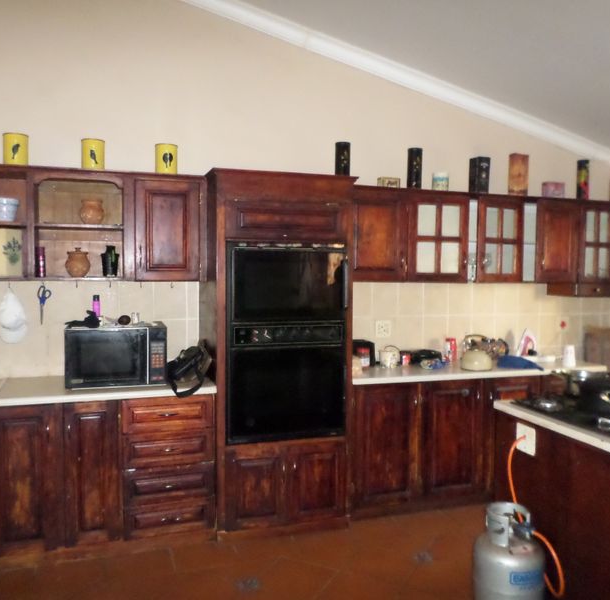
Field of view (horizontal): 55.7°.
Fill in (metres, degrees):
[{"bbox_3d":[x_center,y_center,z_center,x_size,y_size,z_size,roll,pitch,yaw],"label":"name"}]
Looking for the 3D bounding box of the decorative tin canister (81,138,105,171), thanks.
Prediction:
[{"bbox_3d":[-1.188,-0.806,3.248,0.122,0.170,0.122,0,4,-19],"label":"decorative tin canister"}]

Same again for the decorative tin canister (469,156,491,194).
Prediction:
[{"bbox_3d":[1.242,-0.871,4.087,0.098,0.262,0.098,0,4,-19],"label":"decorative tin canister"}]

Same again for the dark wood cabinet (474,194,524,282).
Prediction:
[{"bbox_3d":[1.282,-0.415,4.114,0.393,0.588,0.329,0,1,-18],"label":"dark wood cabinet"}]

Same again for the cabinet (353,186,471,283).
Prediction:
[{"bbox_3d":[0.629,-0.424,3.907,0.925,0.600,0.290,0,4,-19],"label":"cabinet"}]

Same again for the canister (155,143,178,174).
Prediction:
[{"bbox_3d":[-0.810,-0.812,3.379,0.125,0.178,0.125,0,4,-19],"label":"canister"}]

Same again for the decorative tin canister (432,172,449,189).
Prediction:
[{"bbox_3d":[0.931,-0.798,3.962,0.114,0.151,0.114,0,1,-18],"label":"decorative tin canister"}]

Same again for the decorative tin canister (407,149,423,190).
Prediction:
[{"bbox_3d":[0.745,-0.876,3.914,0.093,0.279,0.093,1,4,0],"label":"decorative tin canister"}]

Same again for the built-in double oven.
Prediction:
[{"bbox_3d":[-0.179,0.233,3.525,0.713,1.129,0.550,0,4,-19],"label":"built-in double oven"}]

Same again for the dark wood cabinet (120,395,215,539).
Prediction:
[{"bbox_3d":[-0.795,0.852,3.271,0.480,0.733,0.617,0,1,-18],"label":"dark wood cabinet"}]

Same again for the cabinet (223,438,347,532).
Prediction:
[{"bbox_3d":[-0.183,1.042,3.593,0.743,0.487,0.540,0,4,-19],"label":"cabinet"}]

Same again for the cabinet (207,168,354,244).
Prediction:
[{"bbox_3d":[-0.192,-0.504,3.447,0.795,0.389,0.651,0,1,-18],"label":"cabinet"}]

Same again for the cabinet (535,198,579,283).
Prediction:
[{"bbox_3d":[1.751,-0.417,4.268,0.384,0.588,0.329,0,1,-18],"label":"cabinet"}]

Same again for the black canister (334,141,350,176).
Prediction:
[{"bbox_3d":[0.246,-0.861,3.722,0.091,0.305,0.091,0,1,-18],"label":"black canister"}]

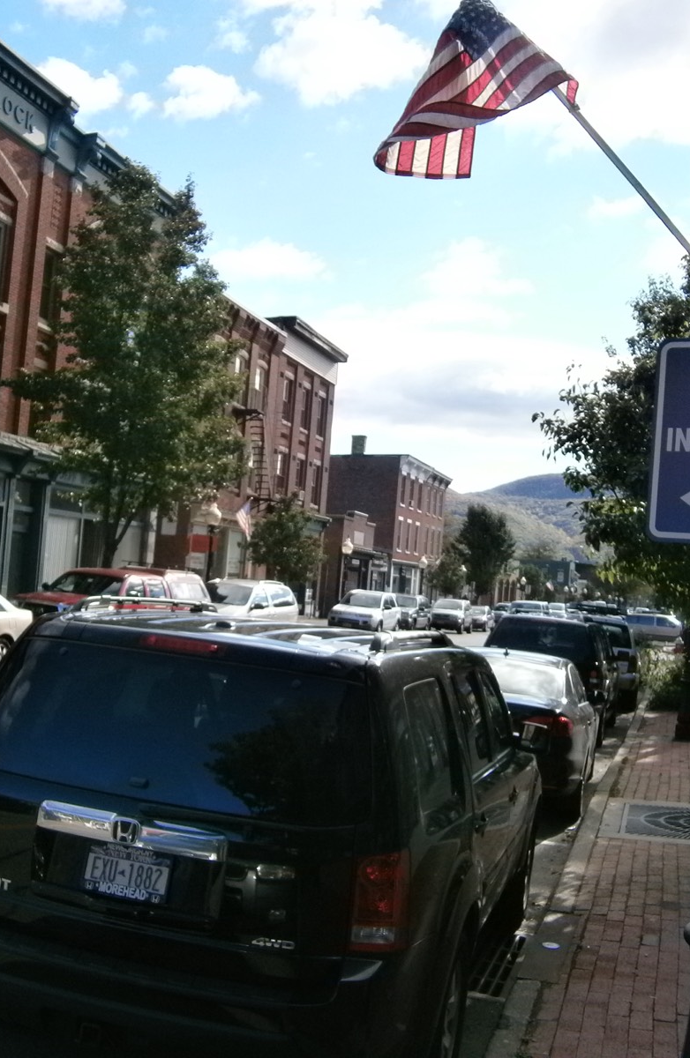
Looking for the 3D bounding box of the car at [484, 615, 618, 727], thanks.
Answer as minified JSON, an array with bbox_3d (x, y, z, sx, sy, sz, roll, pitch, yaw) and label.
[{"bbox_3d":[3.261,2.279,16.785,1.870,1.790,4.650,4,-3,18],"label":"car"}]

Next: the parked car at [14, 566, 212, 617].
[{"bbox_3d":[-4.757,1.743,22.202,1.820,1.900,5.250,4,-3,18],"label":"parked car"}]

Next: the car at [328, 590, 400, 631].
[{"bbox_3d":[0.914,3.262,40.958,1.830,1.740,4.600,4,-3,18],"label":"car"}]

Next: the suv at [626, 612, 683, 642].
[{"bbox_3d":[17.701,5.780,60.215,4.750,1.800,1.870,4,-3,18],"label":"suv"}]

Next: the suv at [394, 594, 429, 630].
[{"bbox_3d":[2.420,3.635,45.118,1.870,1.800,4.650,4,-3,18],"label":"suv"}]

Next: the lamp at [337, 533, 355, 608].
[{"bbox_3d":[-0.015,2.174,42.640,0.480,3.790,0.480,4,-3,18],"label":"lamp"}]

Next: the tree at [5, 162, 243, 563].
[{"bbox_3d":[-5.376,-3.122,25.514,5.600,11.600,5.400,4,-3,18],"label":"tree"}]

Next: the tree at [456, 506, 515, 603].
[{"bbox_3d":[9.361,2.362,71.604,4.000,8.000,4.000,4,-3,18],"label":"tree"}]

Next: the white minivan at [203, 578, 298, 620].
[{"bbox_3d":[-3.039,2.257,28.035,1.920,1.780,4.900,4,-3,18],"label":"white minivan"}]

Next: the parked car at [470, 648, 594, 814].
[{"bbox_3d":[1.804,2.015,11.468,1.840,1.450,4.780,4,-3,18],"label":"parked car"}]

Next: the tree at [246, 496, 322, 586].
[{"bbox_3d":[-2.082,1.198,36.398,2.900,4.700,2.900,4,-3,18],"label":"tree"}]

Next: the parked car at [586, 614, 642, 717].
[{"bbox_3d":[5.245,2.719,22.064,1.820,1.800,4.450,4,-3,18],"label":"parked car"}]

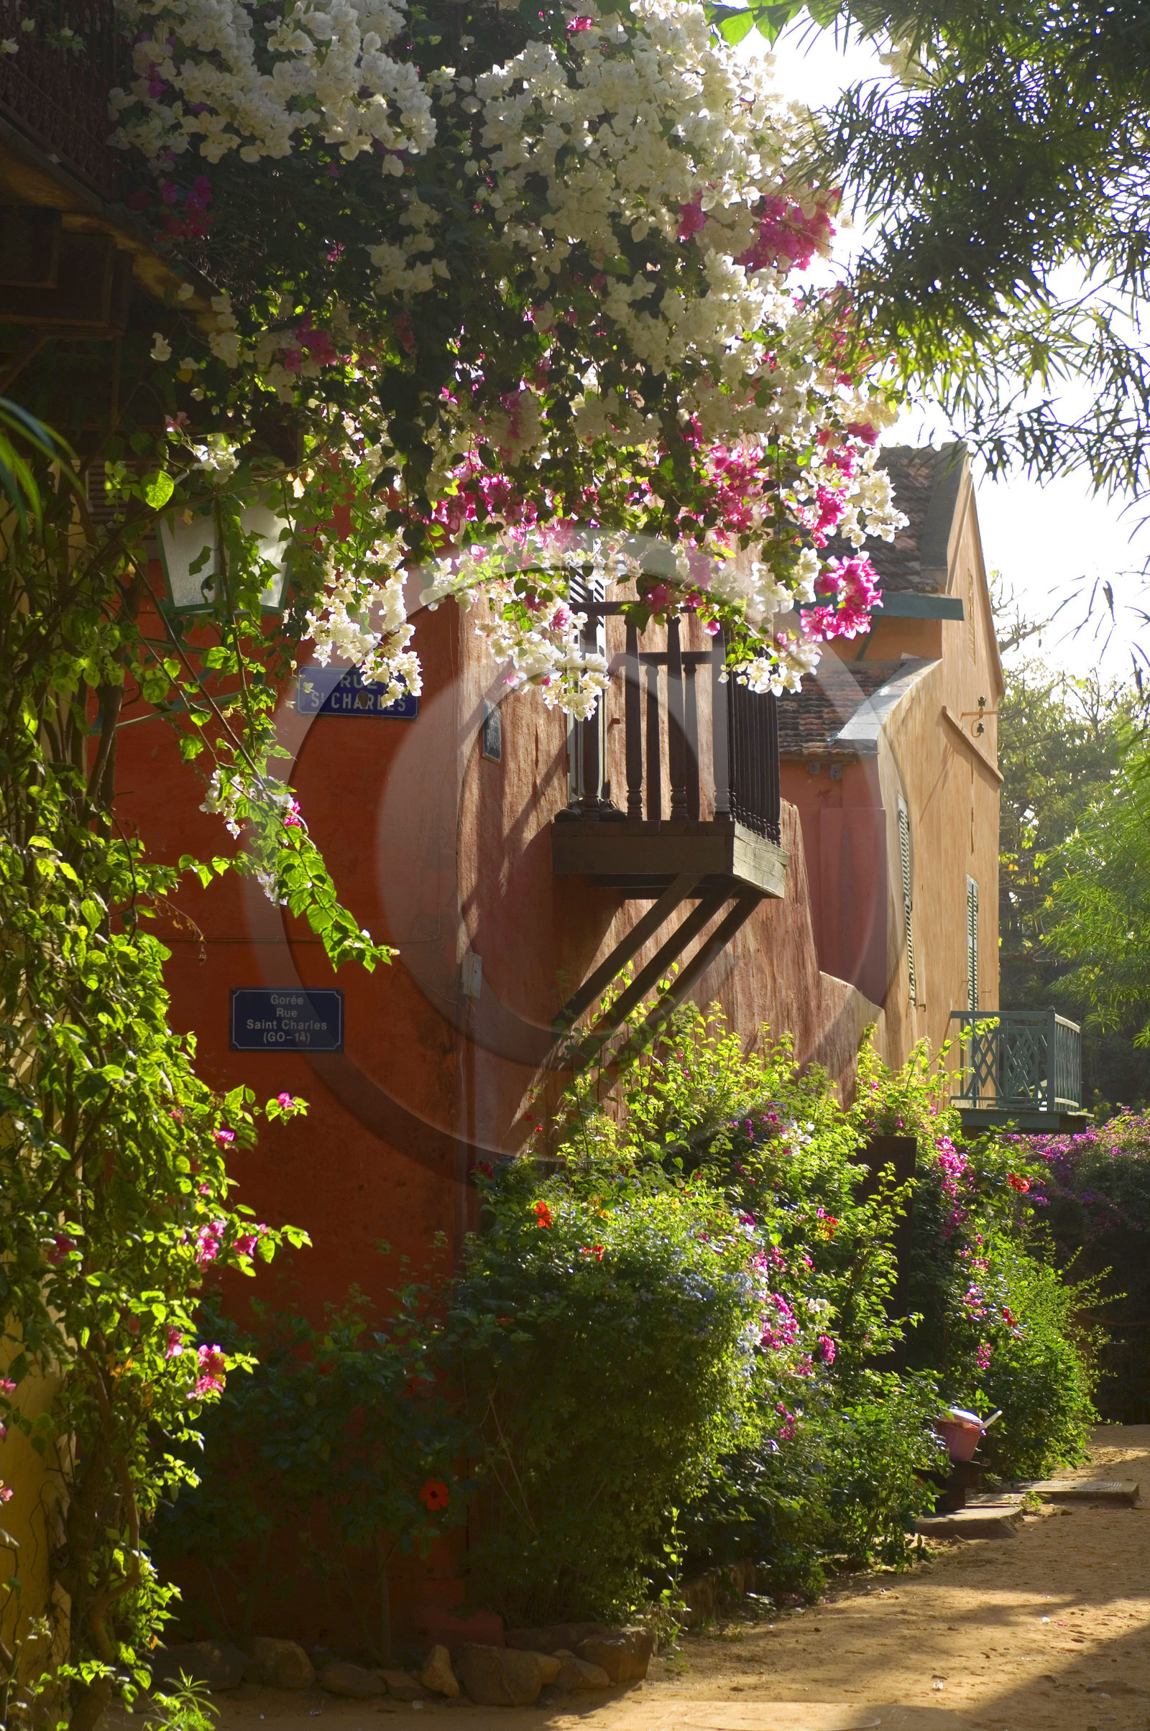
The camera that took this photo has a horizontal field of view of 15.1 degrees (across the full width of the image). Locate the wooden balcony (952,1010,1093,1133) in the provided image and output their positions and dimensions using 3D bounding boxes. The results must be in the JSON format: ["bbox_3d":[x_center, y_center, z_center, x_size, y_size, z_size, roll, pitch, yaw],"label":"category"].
[{"bbox_3d":[4.449,2.062,42.792,1.090,1.109,4.398,-1,-4,10],"label":"wooden balcony"}]

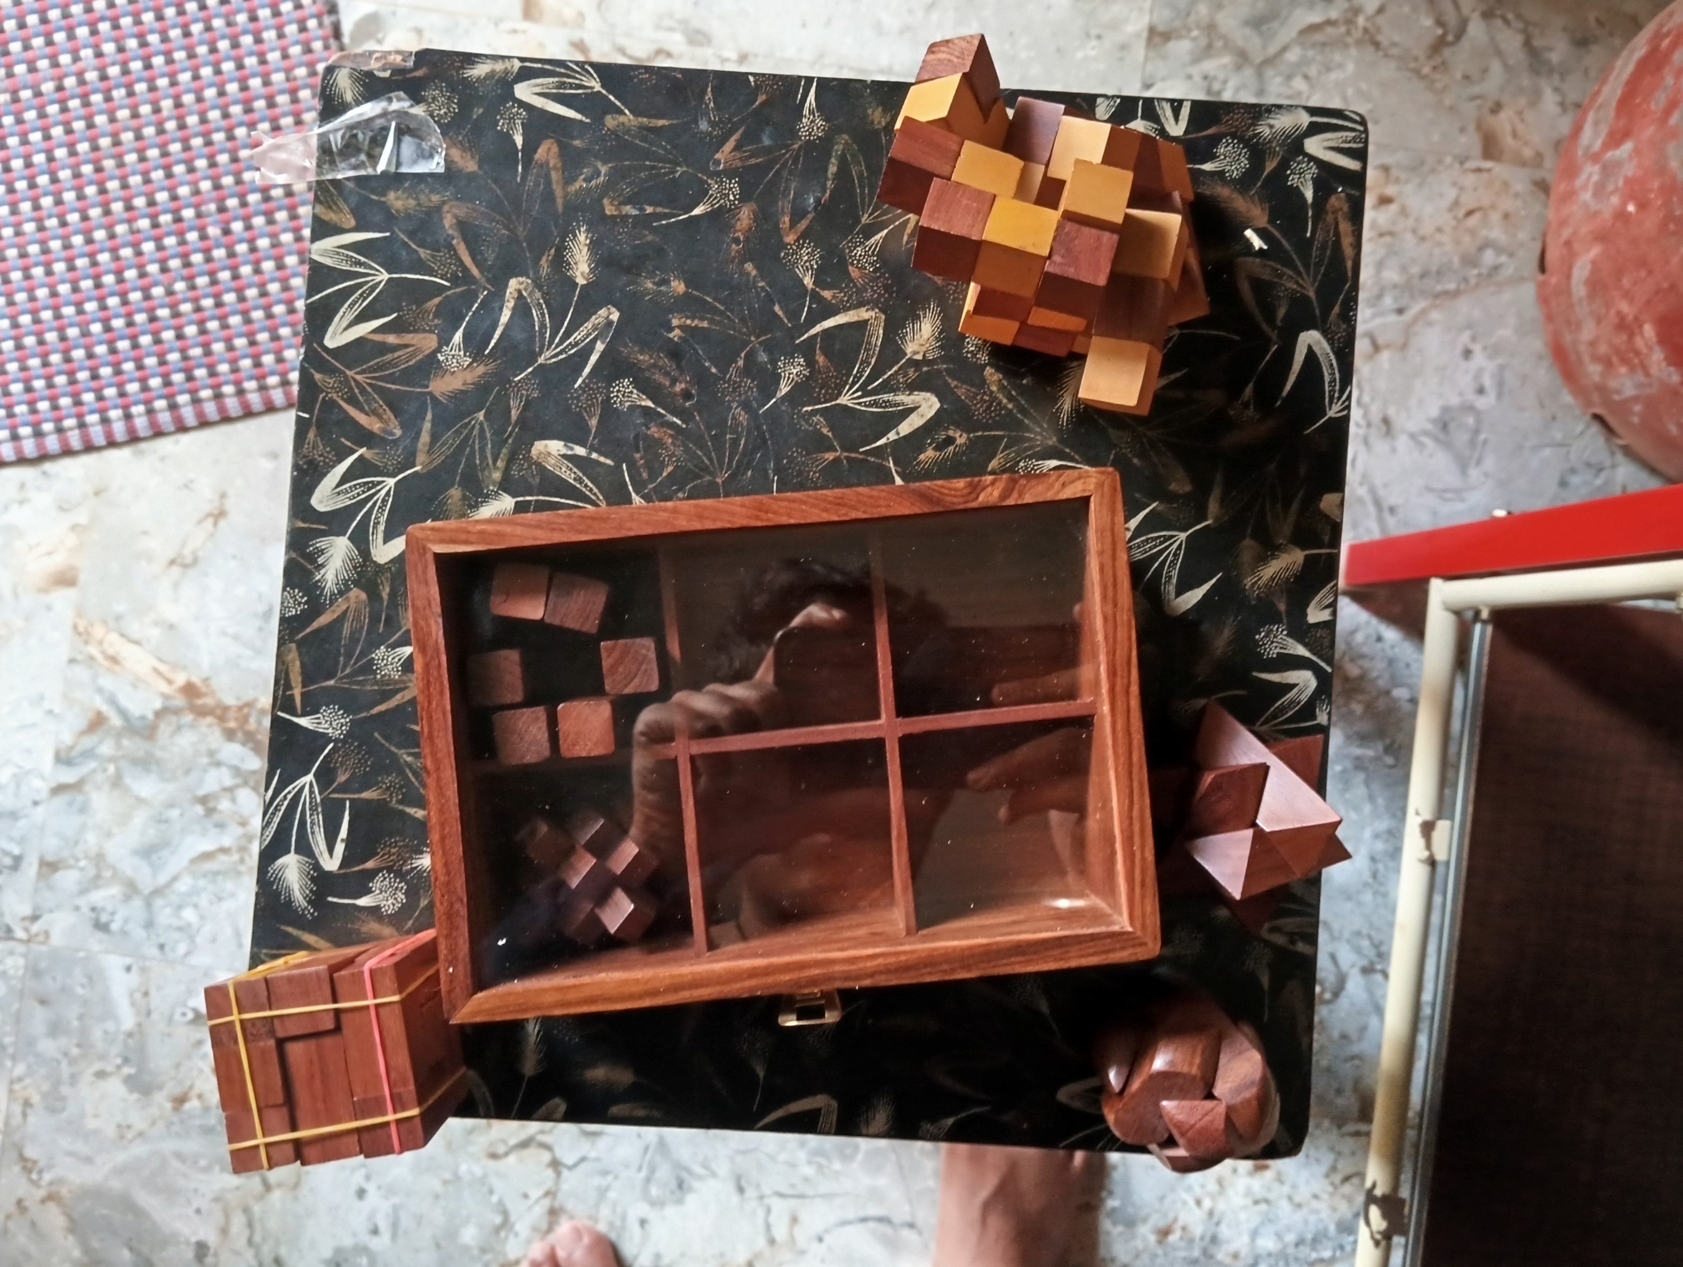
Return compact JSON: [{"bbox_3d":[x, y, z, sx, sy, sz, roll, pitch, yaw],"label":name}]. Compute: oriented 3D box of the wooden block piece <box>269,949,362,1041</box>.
[{"bbox_3d":[-0.168,0.117,0.445,0.019,0.038,0.020,-8,89,-1],"label":"wooden block piece"}]

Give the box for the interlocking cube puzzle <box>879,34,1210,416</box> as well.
[{"bbox_3d":[0.071,-0.128,0.454,0.118,0.080,0.101,15,89,-1],"label":"interlocking cube puzzle"}]

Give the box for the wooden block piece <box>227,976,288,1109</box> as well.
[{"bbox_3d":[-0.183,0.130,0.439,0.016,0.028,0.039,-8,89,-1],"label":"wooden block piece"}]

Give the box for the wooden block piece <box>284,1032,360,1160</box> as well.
[{"bbox_3d":[-0.162,0.146,0.445,0.019,0.034,0.038,-8,89,-1],"label":"wooden block piece"}]

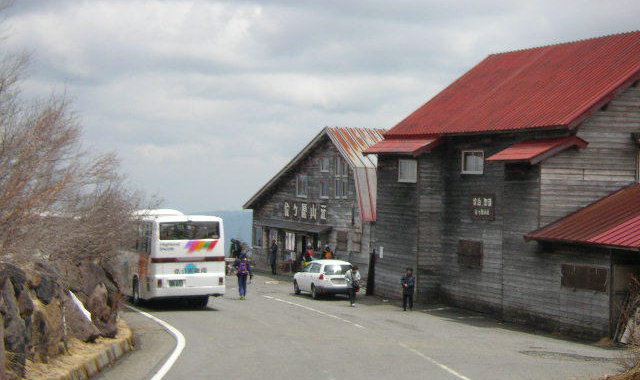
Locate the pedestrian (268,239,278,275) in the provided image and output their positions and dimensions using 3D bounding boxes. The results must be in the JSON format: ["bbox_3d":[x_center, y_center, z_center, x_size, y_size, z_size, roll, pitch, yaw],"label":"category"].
[{"bbox_3d":[-2.231,3.271,77.300,0.420,1.700,0.500,1,0,-18],"label":"pedestrian"}]

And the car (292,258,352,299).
[{"bbox_3d":[0.285,3.560,64.100,1.695,1.500,4.370,1,0,-16],"label":"car"}]

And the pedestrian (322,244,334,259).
[{"bbox_3d":[0.387,3.351,72.300,0.580,1.700,0.500,1,0,0],"label":"pedestrian"}]

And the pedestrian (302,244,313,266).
[{"bbox_3d":[-0.524,3.356,71.200,0.450,1.660,0.520,1,0,45],"label":"pedestrian"}]

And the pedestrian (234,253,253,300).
[{"bbox_3d":[-2.855,3.195,58.800,0.620,1.760,0.500,1,0,1],"label":"pedestrian"}]

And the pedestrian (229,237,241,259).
[{"bbox_3d":[-4.056,3.198,76.500,0.550,1.700,0.520,1,0,18],"label":"pedestrian"}]

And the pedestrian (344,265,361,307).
[{"bbox_3d":[1.245,3.618,60.000,0.550,1.590,0.450,1,0,-3],"label":"pedestrian"}]

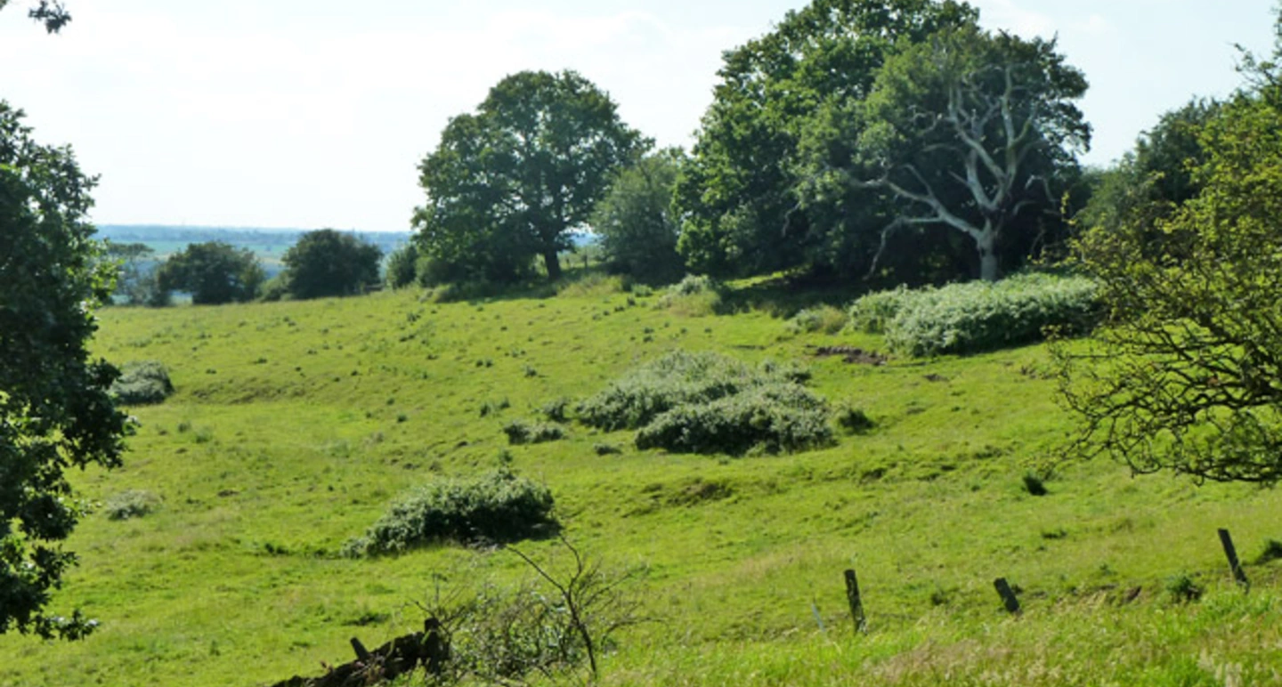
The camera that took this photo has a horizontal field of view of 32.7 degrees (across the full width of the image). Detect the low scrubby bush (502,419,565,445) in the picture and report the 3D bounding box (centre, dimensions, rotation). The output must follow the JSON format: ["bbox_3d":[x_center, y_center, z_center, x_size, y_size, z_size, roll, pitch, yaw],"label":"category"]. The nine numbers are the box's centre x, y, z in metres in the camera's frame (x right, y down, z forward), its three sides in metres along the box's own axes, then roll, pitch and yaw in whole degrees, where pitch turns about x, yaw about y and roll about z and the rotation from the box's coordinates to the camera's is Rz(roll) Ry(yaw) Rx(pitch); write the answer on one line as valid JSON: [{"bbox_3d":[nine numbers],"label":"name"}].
[{"bbox_3d":[-3.173,2.637,65.000,1.850,0.720,1.200,0,3,0],"label":"low scrubby bush"}]

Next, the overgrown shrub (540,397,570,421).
[{"bbox_3d":[-2.680,2.057,68.000,0.980,0.750,0.900,0,3,0],"label":"overgrown shrub"}]

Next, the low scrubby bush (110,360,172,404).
[{"bbox_3d":[-17.061,1.323,74.000,2.400,1.350,2.000,0,3,0],"label":"low scrubby bush"}]

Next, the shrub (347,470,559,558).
[{"bbox_3d":[-4.125,3.630,47.000,4.500,1.600,2.800,0,3,0],"label":"shrub"}]

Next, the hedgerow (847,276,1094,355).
[{"bbox_3d":[12.726,-1.084,83.000,9.400,2.800,4.500,0,3,0],"label":"hedgerow"}]

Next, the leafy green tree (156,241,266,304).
[{"bbox_3d":[-27.987,-4.589,142.000,6.900,4.400,6.000,0,3,0],"label":"leafy green tree"}]

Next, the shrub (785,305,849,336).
[{"bbox_3d":[7.139,-0.948,88.000,2.550,1.200,1.900,0,3,0],"label":"shrub"}]

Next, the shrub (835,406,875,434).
[{"bbox_3d":[5.676,2.020,58.000,1.000,0.750,0.850,0,3,0],"label":"shrub"}]

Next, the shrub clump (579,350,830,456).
[{"bbox_3d":[1.805,1.691,62.000,7.100,2.400,6.000,0,3,0],"label":"shrub clump"}]

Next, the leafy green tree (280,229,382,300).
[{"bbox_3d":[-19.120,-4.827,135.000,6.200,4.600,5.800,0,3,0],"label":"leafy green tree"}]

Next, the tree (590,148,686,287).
[{"bbox_3d":[-0.081,-6.788,118.000,5.300,7.500,5.000,0,3,0],"label":"tree"}]

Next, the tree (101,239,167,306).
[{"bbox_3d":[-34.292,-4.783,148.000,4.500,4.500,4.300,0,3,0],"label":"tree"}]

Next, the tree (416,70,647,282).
[{"bbox_3d":[-5.995,-9.130,120.000,12.700,11.600,12.000,0,3,0],"label":"tree"}]

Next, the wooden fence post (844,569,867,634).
[{"bbox_3d":[3.139,3.784,32.000,0.150,1.000,0.150,-11,3,1],"label":"wooden fence post"}]

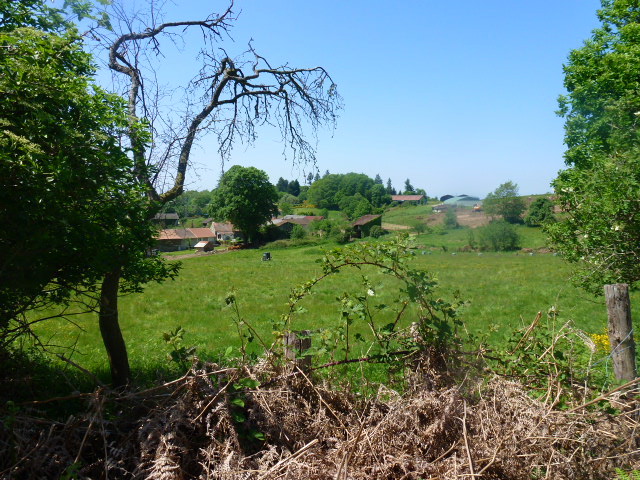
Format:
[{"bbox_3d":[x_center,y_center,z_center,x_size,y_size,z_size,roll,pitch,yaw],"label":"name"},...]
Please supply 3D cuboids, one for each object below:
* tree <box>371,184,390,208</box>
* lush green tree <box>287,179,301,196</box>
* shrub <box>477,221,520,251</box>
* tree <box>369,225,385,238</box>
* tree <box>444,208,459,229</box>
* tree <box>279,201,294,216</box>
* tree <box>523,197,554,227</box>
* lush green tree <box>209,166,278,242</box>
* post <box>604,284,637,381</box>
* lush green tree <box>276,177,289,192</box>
[{"bbox_3d":[19.771,-14.543,145.000,6.536,8.497,6.013,0,2,0],"label":"tree"},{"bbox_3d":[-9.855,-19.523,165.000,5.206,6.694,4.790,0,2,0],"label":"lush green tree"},{"bbox_3d":[23.333,-0.588,58.000,5.752,3.922,5.292,0,2,0],"label":"shrub"},{"bbox_3d":[10.824,-1.628,85.000,3.065,2.682,2.820,0,2,0],"label":"tree"},{"bbox_3d":[32.601,-5.330,110.000,3.471,4.958,3.193,0,2,0],"label":"tree"},{"bbox_3d":[-9.438,-8.874,125.000,4.508,4.508,4.147,0,2,0],"label":"tree"},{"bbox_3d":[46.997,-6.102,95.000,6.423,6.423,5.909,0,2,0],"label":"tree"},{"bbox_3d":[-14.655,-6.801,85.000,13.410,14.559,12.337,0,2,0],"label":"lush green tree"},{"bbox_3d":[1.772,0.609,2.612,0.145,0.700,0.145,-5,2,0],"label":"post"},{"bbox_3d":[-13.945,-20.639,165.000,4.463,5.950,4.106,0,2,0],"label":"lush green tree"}]

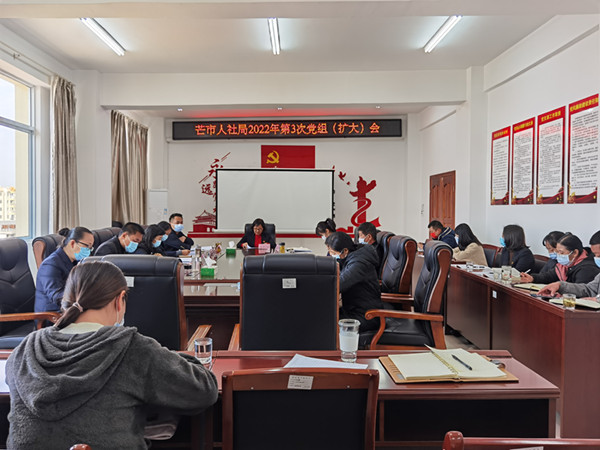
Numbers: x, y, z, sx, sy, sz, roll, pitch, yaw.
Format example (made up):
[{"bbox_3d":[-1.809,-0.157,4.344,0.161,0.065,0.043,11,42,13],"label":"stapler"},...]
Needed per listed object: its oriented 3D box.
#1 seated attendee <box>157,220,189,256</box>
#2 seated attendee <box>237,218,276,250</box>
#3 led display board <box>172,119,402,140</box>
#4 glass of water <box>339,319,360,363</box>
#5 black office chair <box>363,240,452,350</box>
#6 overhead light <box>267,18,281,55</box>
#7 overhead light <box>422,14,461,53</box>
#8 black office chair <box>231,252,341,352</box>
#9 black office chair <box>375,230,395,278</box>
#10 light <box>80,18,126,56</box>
[{"bbox_3d":[-1.736,0.585,6.021,0.720,1.220,0.500,0,2,2],"label":"seated attendee"},{"bbox_3d":[-0.650,0.518,7.050,0.580,1.180,0.700,0,2,-1],"label":"seated attendee"},{"bbox_3d":[-0.285,-2.180,10.550,5.150,0.420,0.110,0,2,-1],"label":"led display board"},{"bbox_3d":[0.201,0.471,1.900,0.087,0.157,0.087,0,2,-1],"label":"glass of water"},{"bbox_3d":[0.793,0.702,3.716,0.680,1.160,0.650,0,2,5],"label":"black office chair"},{"bbox_3d":[-0.290,-2.220,5.480,0.125,0.090,1.220,0,2,-1],"label":"overhead light"},{"bbox_3d":[1.691,-2.311,5.604,0.140,0.090,1.230,0,2,-1],"label":"overhead light"},{"bbox_3d":[-0.060,0.718,2.730,0.630,1.150,0.700,0,2,-1],"label":"black office chair"},{"bbox_3d":[0.636,0.654,4.992,0.680,1.160,0.650,0,2,2],"label":"black office chair"},{"bbox_3d":[-2.260,-2.220,5.480,0.125,0.090,1.220,0,2,-1],"label":"light"}]

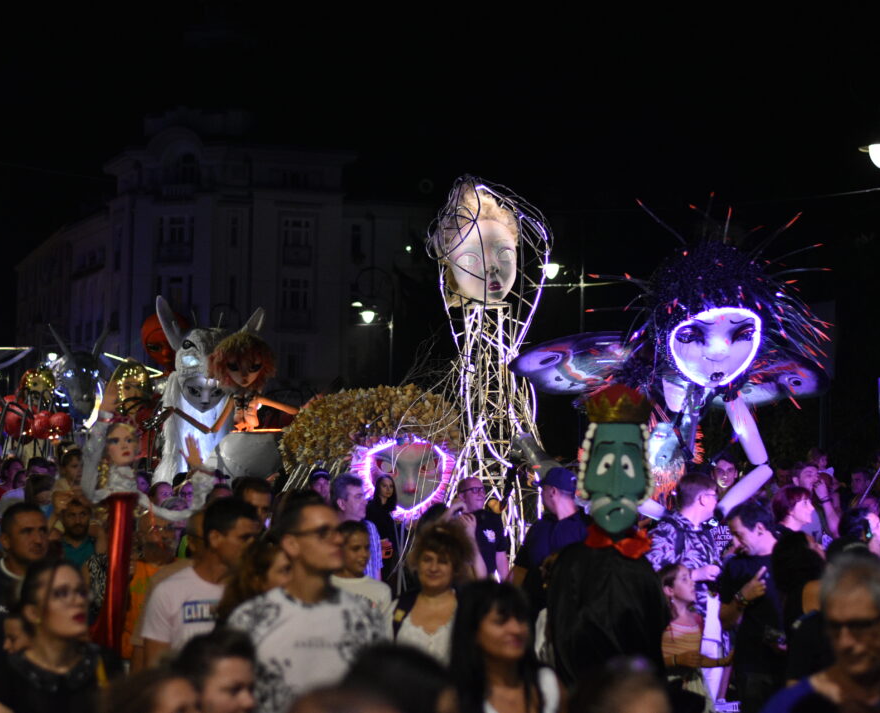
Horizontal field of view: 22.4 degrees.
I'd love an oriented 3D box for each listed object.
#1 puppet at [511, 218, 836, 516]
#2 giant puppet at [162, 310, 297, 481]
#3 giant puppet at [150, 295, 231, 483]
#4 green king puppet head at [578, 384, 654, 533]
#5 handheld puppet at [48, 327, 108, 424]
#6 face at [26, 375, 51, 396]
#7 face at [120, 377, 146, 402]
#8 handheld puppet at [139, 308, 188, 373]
[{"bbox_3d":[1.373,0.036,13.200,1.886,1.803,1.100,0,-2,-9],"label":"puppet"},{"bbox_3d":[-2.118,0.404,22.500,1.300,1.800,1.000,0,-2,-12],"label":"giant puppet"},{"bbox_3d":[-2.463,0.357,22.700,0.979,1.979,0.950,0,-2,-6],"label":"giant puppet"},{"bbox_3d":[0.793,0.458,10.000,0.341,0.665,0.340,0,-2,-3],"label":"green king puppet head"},{"bbox_3d":[-4.060,0.191,25.000,0.674,1.101,0.650,0,-2,-5],"label":"handheld puppet"},{"bbox_3d":[-4.510,0.326,25.000,0.292,0.270,0.210,0,-2,-11],"label":"face"},{"bbox_3d":[-3.374,0.363,24.500,0.308,0.308,0.220,0,-2,-7],"label":"face"},{"bbox_3d":[-3.058,-0.167,24.800,0.557,0.691,0.550,0,-2,-9],"label":"handheld puppet"}]

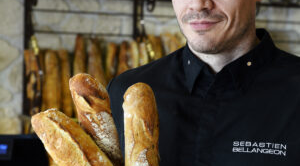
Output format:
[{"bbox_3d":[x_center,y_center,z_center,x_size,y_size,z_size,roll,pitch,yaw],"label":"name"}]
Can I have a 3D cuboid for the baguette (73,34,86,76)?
[{"bbox_3d":[-0.305,-0.027,4.107,0.058,0.373,0.058,1,-2,-28],"label":"baguette"}]

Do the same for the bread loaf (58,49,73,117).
[{"bbox_3d":[-0.365,0.004,4.076,0.056,0.309,0.056,-3,-2,0],"label":"bread loaf"}]

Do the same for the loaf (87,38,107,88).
[{"bbox_3d":[-0.231,-0.018,4.147,0.062,0.362,0.062,-7,-2,-28],"label":"loaf"}]

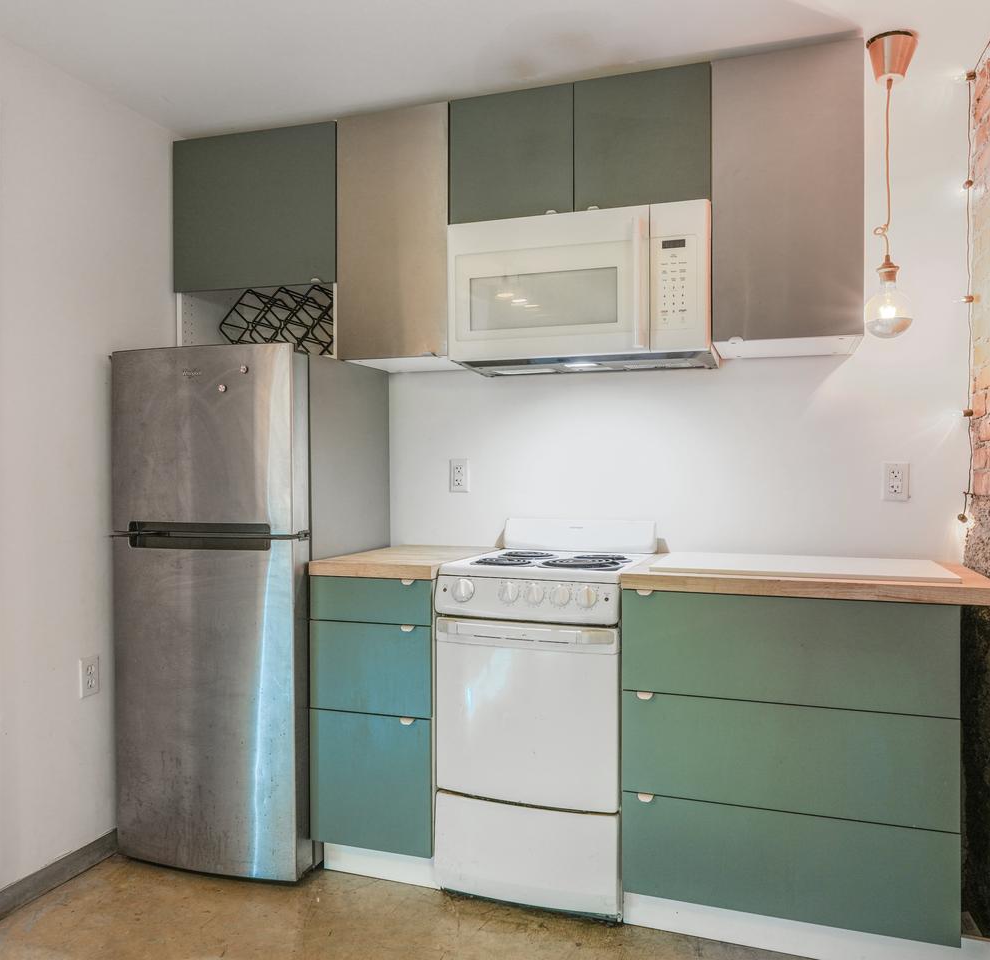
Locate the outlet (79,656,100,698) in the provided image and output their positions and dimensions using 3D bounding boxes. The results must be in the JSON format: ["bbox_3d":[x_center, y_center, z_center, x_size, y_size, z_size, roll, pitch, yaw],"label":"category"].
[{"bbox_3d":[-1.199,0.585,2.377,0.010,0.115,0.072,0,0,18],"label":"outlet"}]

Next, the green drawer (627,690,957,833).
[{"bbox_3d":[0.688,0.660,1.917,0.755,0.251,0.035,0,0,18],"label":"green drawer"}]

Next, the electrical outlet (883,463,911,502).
[{"bbox_3d":[1.198,0.008,2.386,0.072,0.115,0.010,0,0,18],"label":"electrical outlet"}]

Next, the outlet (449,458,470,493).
[{"bbox_3d":[-0.128,-0.013,2.819,0.070,0.115,0.009,0,1,18],"label":"outlet"}]

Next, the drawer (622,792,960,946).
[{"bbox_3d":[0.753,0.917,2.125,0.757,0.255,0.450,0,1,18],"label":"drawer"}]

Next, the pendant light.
[{"bbox_3d":[1.024,-0.754,2.073,0.126,0.780,0.126,0,1,18],"label":"pendant light"}]

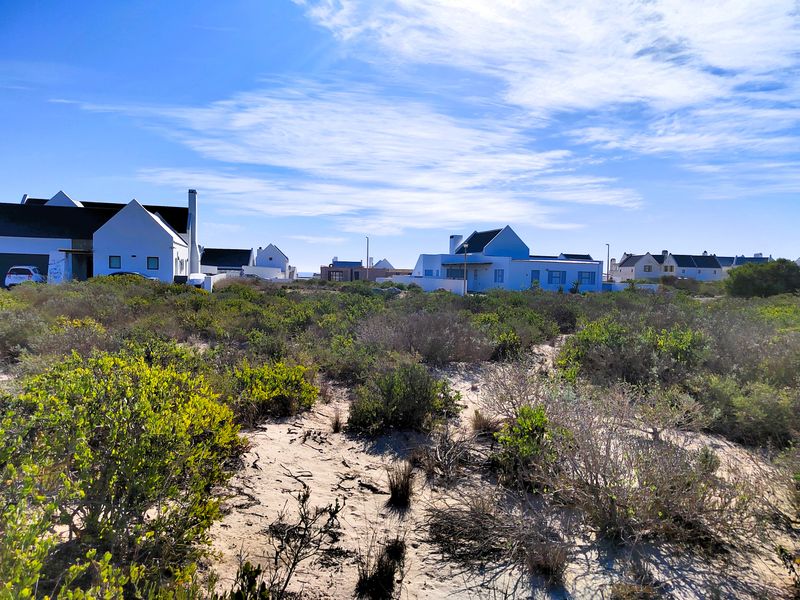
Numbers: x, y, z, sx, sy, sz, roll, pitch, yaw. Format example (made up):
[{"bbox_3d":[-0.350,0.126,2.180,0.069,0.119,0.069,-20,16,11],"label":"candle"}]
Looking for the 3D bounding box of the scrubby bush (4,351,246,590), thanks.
[{"bbox_3d":[-1.610,0.884,3.250,1.300,1.080,1.250,-1,3,-27],"label":"scrubby bush"}]

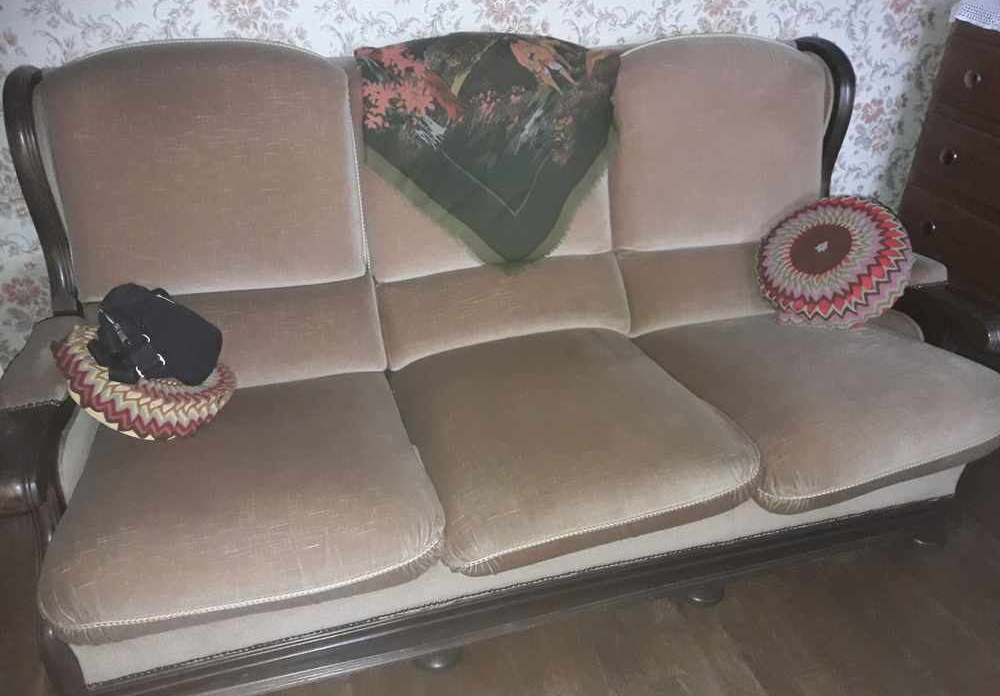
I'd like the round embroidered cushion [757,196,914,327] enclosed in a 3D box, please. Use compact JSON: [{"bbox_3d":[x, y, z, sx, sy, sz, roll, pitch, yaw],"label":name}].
[{"bbox_3d":[0.787,-0.205,1.921,0.353,0.126,0.353,-50,41,-2],"label":"round embroidered cushion"}]

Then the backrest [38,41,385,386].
[{"bbox_3d":[-0.561,-0.256,1.637,0.580,0.685,0.182,-7,13,-17],"label":"backrest"}]

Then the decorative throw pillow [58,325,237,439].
[{"bbox_3d":[-0.632,0.052,1.451,0.314,0.127,0.314,8,26,-24],"label":"decorative throw pillow"}]

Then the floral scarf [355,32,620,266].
[{"bbox_3d":[-0.022,-0.426,1.736,0.564,0.475,0.137,-8,18,-16],"label":"floral scarf"}]

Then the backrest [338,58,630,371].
[{"bbox_3d":[-0.013,-0.321,1.728,0.559,0.657,0.196,-8,16,-16],"label":"backrest"}]

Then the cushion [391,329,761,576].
[{"bbox_3d":[0.104,0.143,1.533,0.559,0.122,0.578,-8,31,-16],"label":"cushion"}]

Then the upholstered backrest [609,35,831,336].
[{"bbox_3d":[0.531,-0.396,1.968,0.580,0.685,0.182,-7,13,-17],"label":"upholstered backrest"}]

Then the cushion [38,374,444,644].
[{"bbox_3d":[-0.434,0.215,1.381,0.559,0.122,0.578,-8,31,-16],"label":"cushion"}]

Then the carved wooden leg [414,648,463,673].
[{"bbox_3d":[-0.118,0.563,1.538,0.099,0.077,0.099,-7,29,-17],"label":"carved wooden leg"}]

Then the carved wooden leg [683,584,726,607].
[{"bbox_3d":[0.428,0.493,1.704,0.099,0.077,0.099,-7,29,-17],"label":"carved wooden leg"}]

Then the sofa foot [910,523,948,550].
[{"bbox_3d":[0.920,0.395,1.733,0.088,0.065,0.088,-8,32,-15],"label":"sofa foot"}]

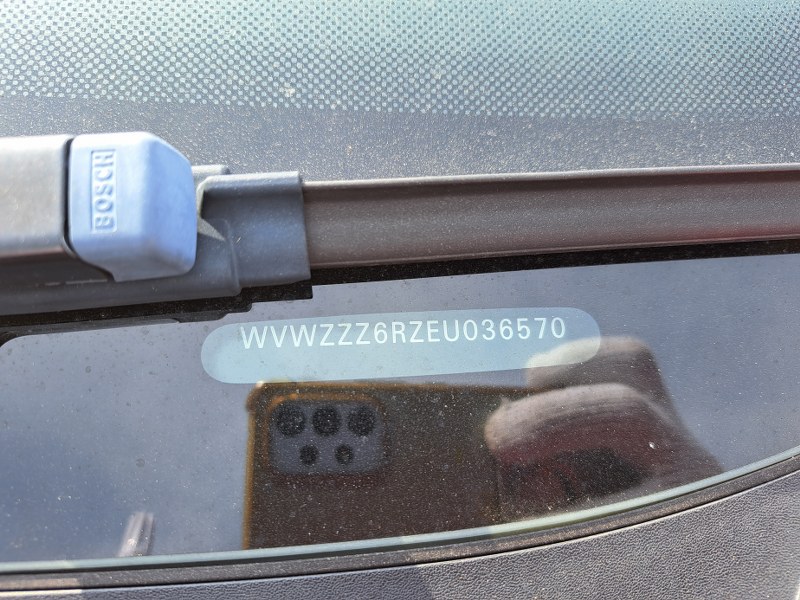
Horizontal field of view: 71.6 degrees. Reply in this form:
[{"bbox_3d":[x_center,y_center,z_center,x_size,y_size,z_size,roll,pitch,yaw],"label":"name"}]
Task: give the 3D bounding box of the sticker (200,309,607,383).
[{"bbox_3d":[0.002,0.008,0.106,0.077,0.001,0.012,-3,78,-8],"label":"sticker"}]

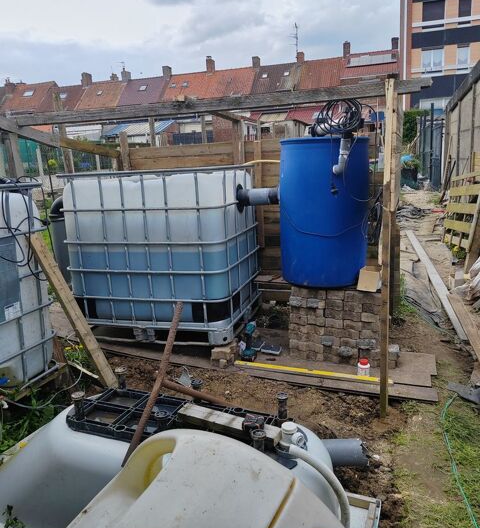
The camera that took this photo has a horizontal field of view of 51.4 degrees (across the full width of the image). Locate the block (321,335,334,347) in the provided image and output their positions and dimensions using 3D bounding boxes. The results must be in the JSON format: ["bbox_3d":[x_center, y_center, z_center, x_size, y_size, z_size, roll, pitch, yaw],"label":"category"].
[{"bbox_3d":[0.595,0.476,3.285,0.088,0.060,0.170,2,13,22],"label":"block"}]

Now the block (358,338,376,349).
[{"bbox_3d":[0.829,0.476,3.192,0.112,0.060,0.180,2,13,22],"label":"block"}]

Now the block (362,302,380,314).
[{"bbox_3d":[0.843,0.251,3.159,0.112,0.062,0.190,2,13,22],"label":"block"}]

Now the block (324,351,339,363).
[{"bbox_3d":[0.631,0.587,3.330,0.098,0.060,0.190,2,13,22],"label":"block"}]

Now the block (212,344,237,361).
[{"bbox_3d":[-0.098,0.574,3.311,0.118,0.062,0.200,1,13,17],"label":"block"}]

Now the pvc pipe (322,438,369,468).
[{"bbox_3d":[0.477,0.858,2.280,0.230,0.115,0.115,-1,13,8],"label":"pvc pipe"}]

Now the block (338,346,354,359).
[{"bbox_3d":[0.710,0.541,3.252,0.098,0.062,0.170,2,13,22],"label":"block"}]

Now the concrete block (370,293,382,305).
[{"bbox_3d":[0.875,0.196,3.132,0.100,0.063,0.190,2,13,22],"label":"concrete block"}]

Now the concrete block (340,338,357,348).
[{"bbox_3d":[0.730,0.482,3.263,0.105,0.060,0.190,2,13,22],"label":"concrete block"}]

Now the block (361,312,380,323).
[{"bbox_3d":[0.843,0.312,3.174,0.115,0.060,0.190,2,13,22],"label":"block"}]

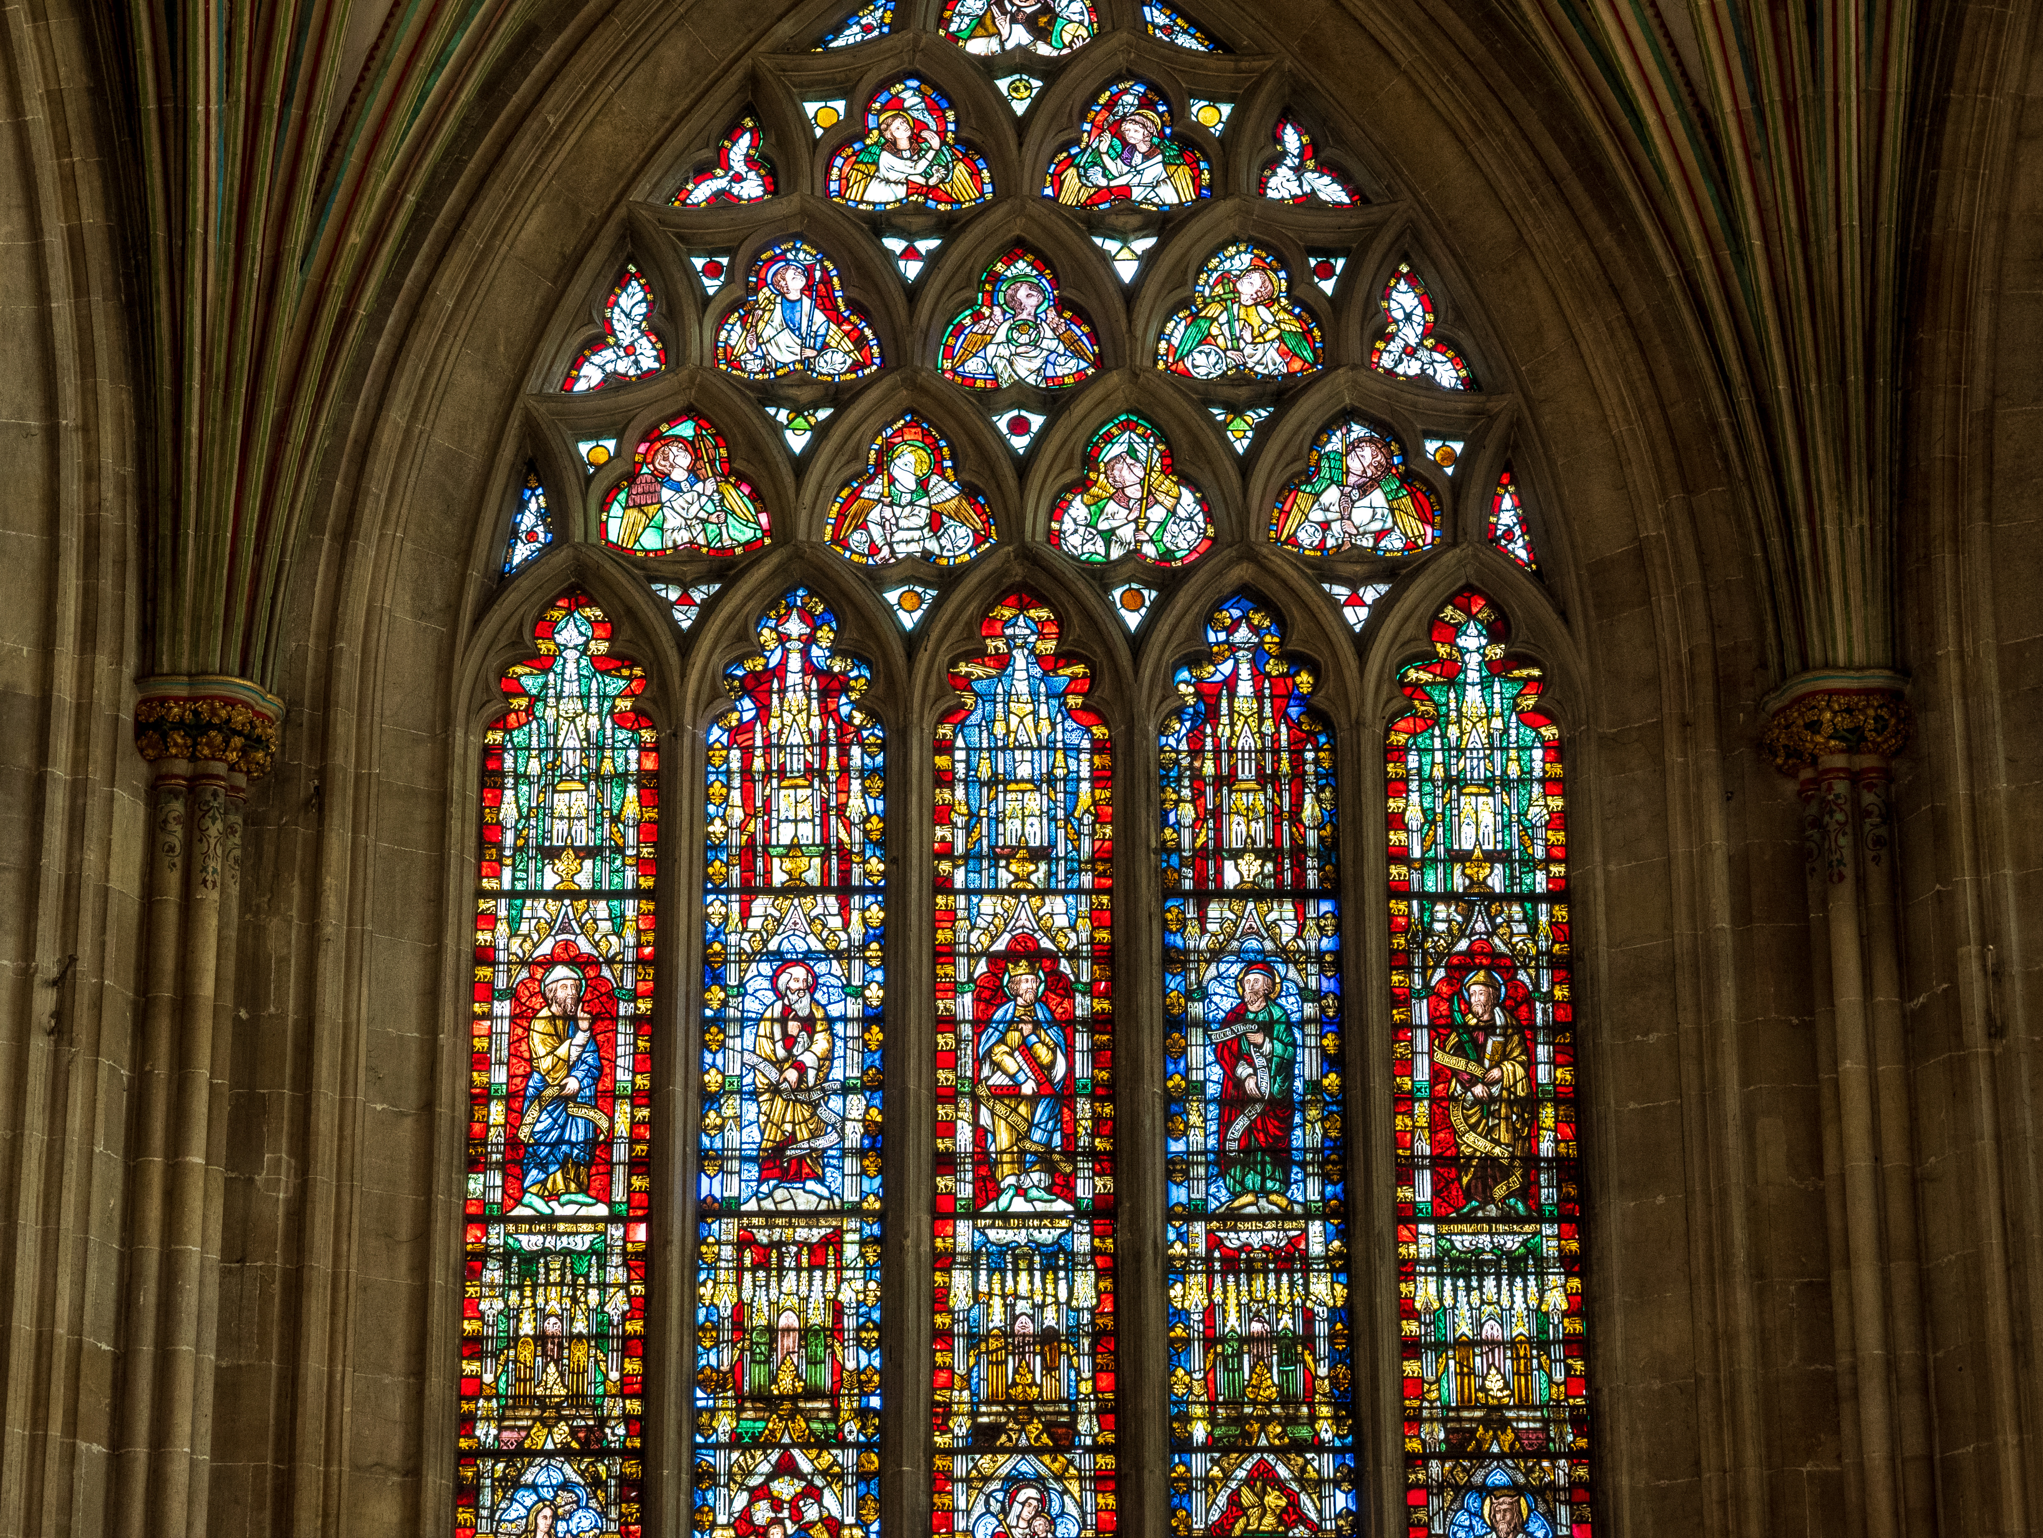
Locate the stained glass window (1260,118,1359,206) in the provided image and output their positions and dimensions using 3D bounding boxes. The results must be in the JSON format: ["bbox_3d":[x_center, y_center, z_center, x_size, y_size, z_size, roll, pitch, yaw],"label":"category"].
[{"bbox_3d":[0.889,-1.872,14.823,0.306,0.300,0.060,0,-18,0],"label":"stained glass window"}]

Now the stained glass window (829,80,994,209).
[{"bbox_3d":[-0.401,-2.282,17.547,0.599,0.518,0.080,0,-19,-1],"label":"stained glass window"}]

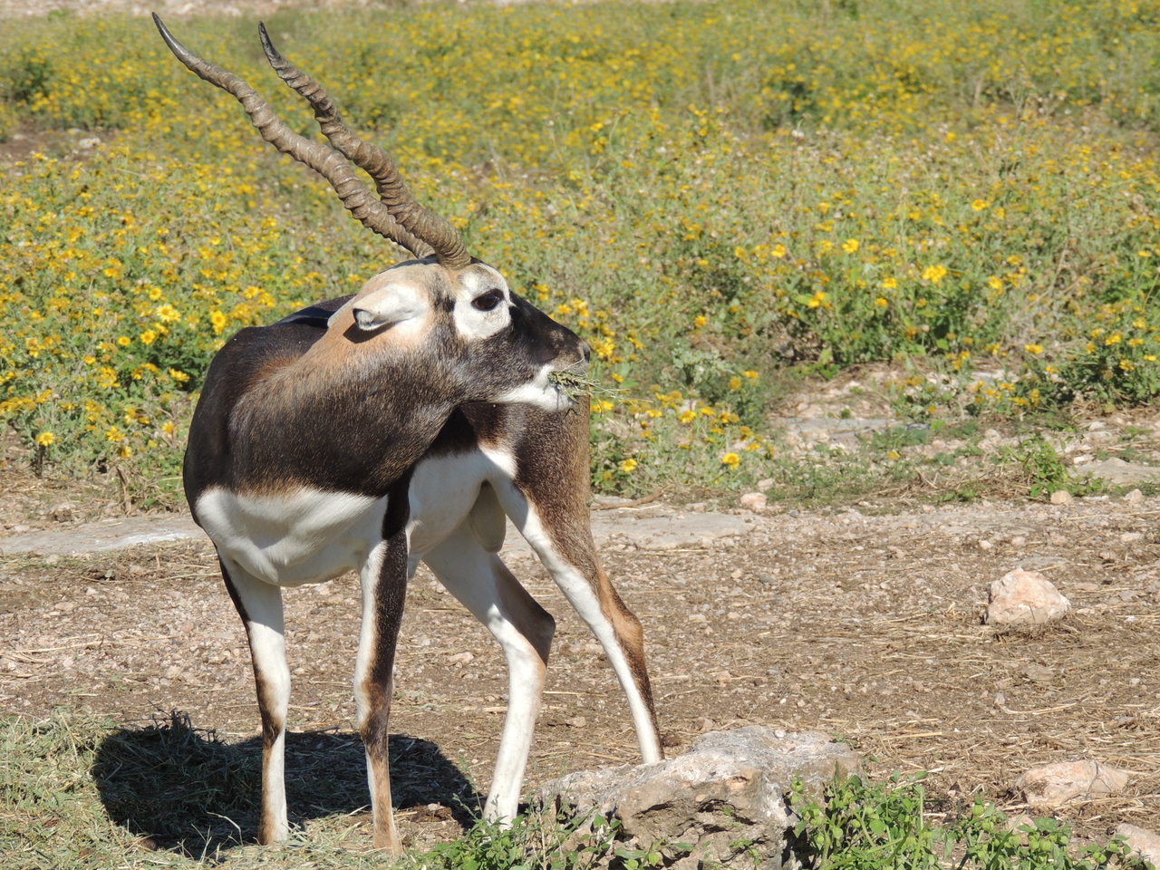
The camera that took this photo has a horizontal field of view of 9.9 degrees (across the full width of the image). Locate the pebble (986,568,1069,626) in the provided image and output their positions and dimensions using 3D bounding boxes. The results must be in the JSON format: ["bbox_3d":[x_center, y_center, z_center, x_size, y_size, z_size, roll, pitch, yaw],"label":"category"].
[{"bbox_3d":[0.779,0.278,11.651,0.145,0.091,0.115,0,6,0],"label":"pebble"}]

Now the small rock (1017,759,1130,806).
[{"bbox_3d":[0.702,0.498,9.569,0.162,0.055,0.105,0,6,0],"label":"small rock"}]

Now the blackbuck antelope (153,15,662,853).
[{"bbox_3d":[-0.212,-0.005,9.216,0.497,1.127,1.031,3,6,31],"label":"blackbuck antelope"}]

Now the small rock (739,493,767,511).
[{"bbox_3d":[0.347,0.134,13.446,0.058,0.036,0.046,0,6,0],"label":"small rock"}]

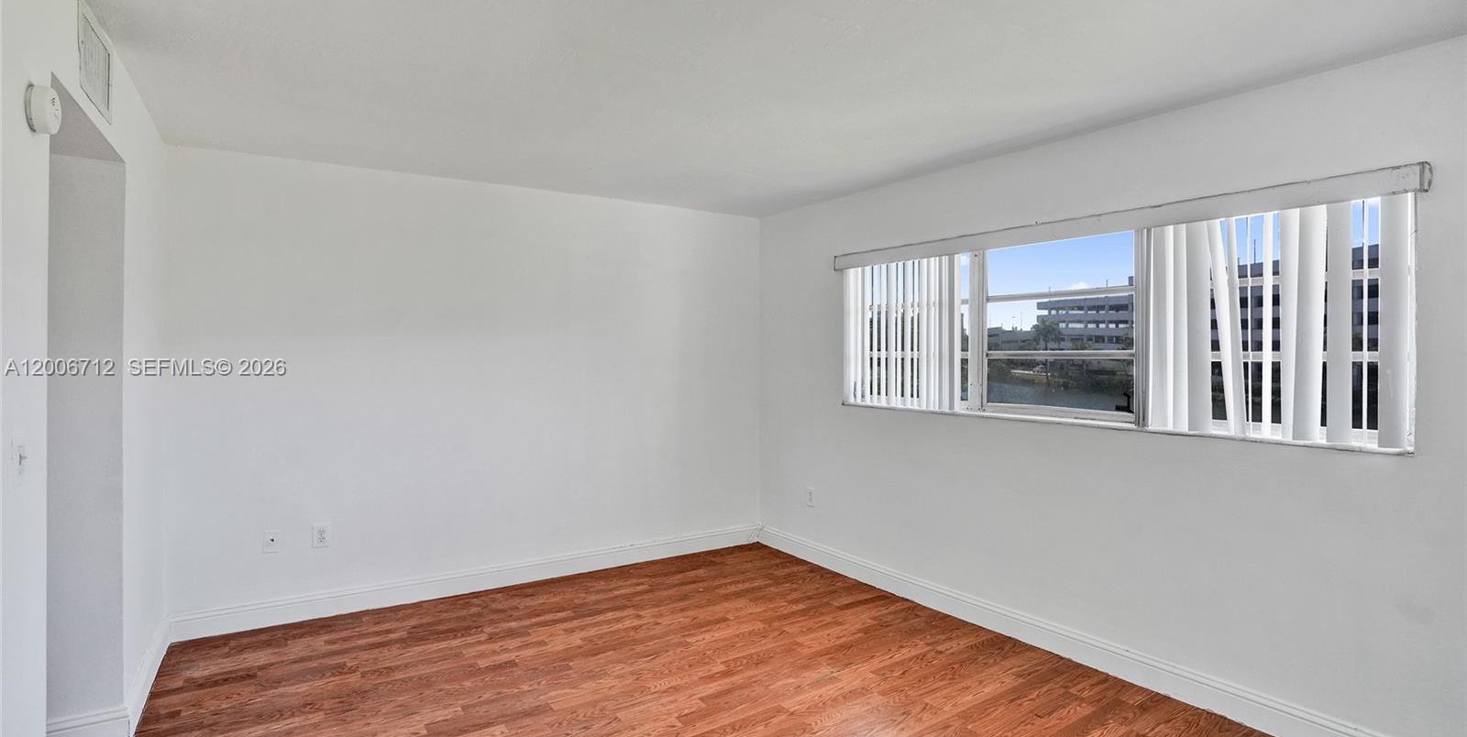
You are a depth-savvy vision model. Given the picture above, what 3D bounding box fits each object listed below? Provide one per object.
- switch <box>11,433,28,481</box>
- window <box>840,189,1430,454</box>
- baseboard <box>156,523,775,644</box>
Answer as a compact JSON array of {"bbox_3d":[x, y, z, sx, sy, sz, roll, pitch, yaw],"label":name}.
[{"bbox_3d":[-1.606,0.200,1.472,0.018,0.117,0.075,0,1,-34],"label":"switch"},{"bbox_3d":[1.433,-0.223,3.158,0.119,0.934,2.624,0,1,-36],"label":"window"},{"bbox_3d":[-1.285,1.268,4.115,3.471,0.140,0.025,0,1,-32],"label":"baseboard"}]

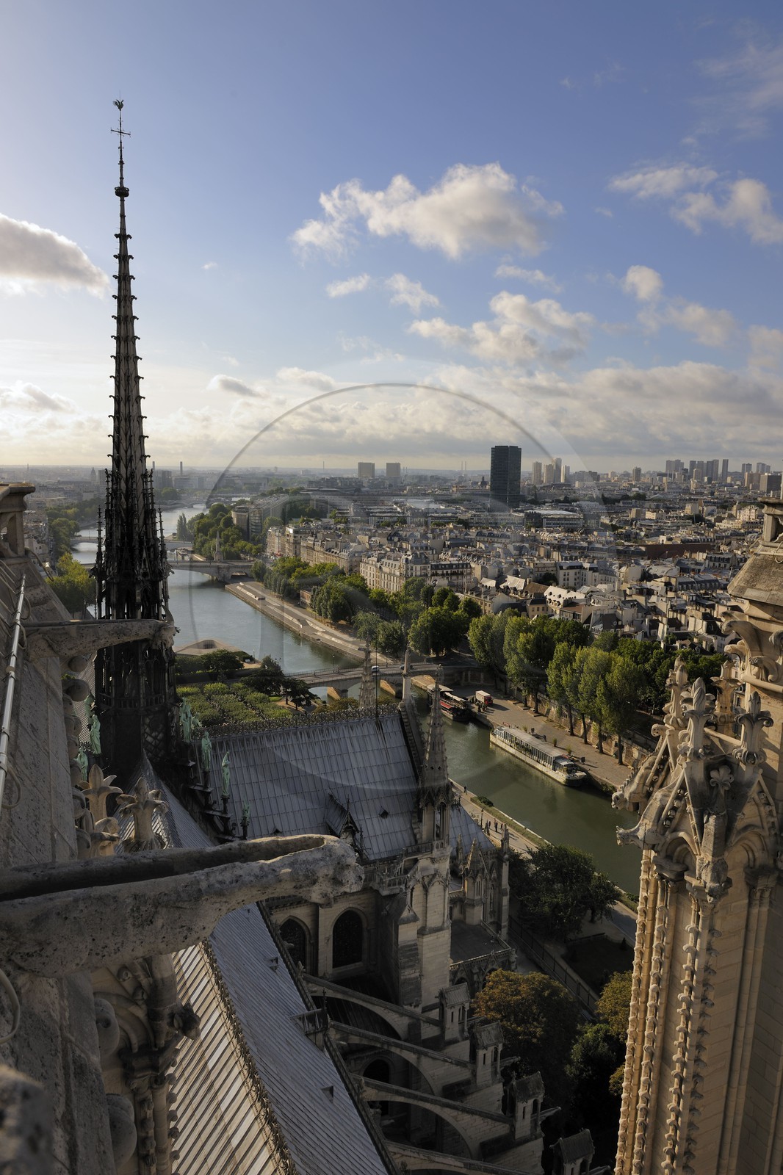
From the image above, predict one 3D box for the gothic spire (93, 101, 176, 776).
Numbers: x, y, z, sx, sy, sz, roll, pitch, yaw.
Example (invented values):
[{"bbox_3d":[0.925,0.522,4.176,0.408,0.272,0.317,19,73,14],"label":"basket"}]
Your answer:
[{"bbox_3d":[-21.260,-11.170,63.640,7.200,52.780,7.200,-3,9,-23],"label":"gothic spire"}]

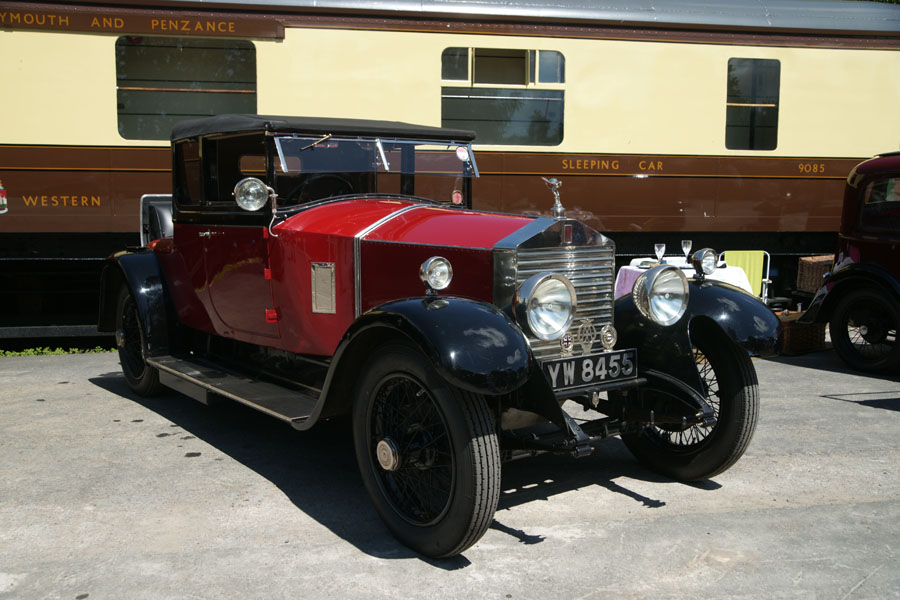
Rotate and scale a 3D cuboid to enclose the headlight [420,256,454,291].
[{"bbox_3d":[-0.067,-0.096,3.051,0.118,0.118,0.105,-5,8,-36],"label":"headlight"}]

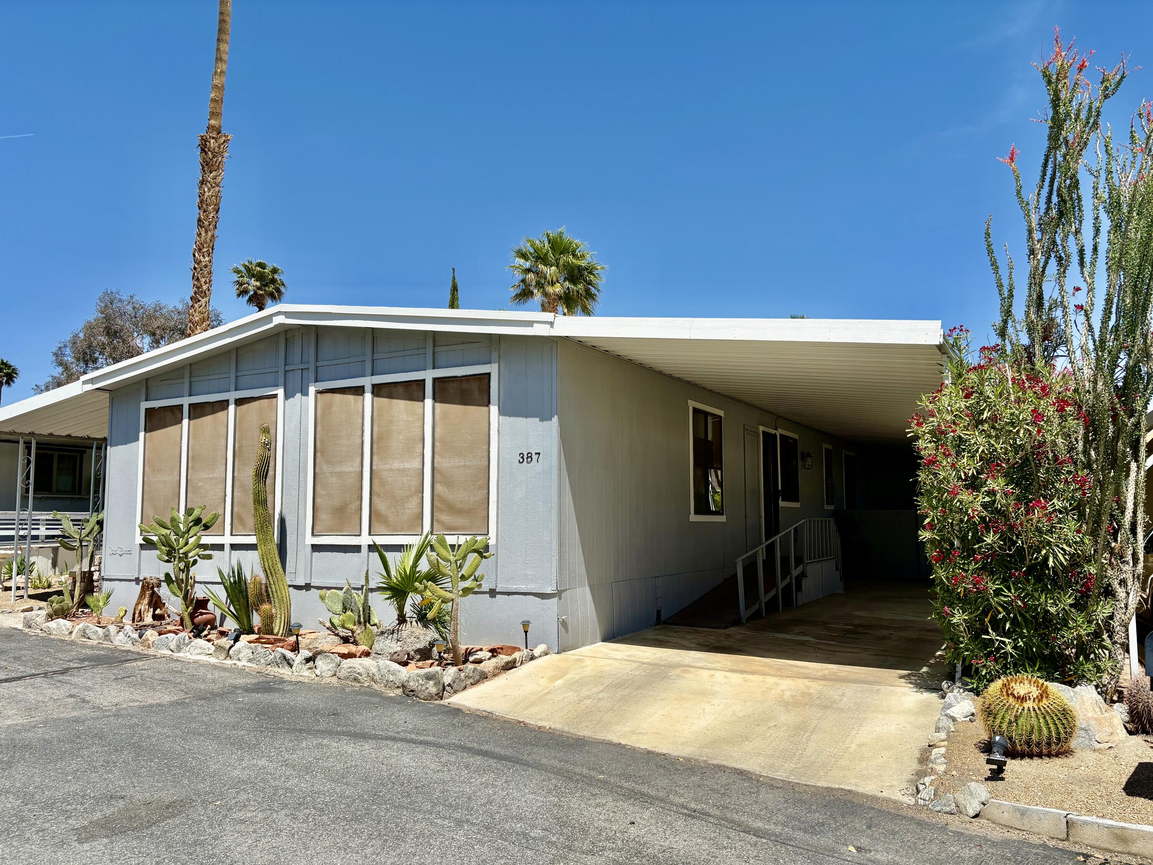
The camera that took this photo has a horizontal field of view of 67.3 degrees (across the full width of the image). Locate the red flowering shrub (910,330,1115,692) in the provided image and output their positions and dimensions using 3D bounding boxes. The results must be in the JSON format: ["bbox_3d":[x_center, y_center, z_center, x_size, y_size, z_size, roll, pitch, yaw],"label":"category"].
[{"bbox_3d":[3.289,0.539,6.508,1.400,2.570,1.350,-4,-7,29],"label":"red flowering shrub"}]

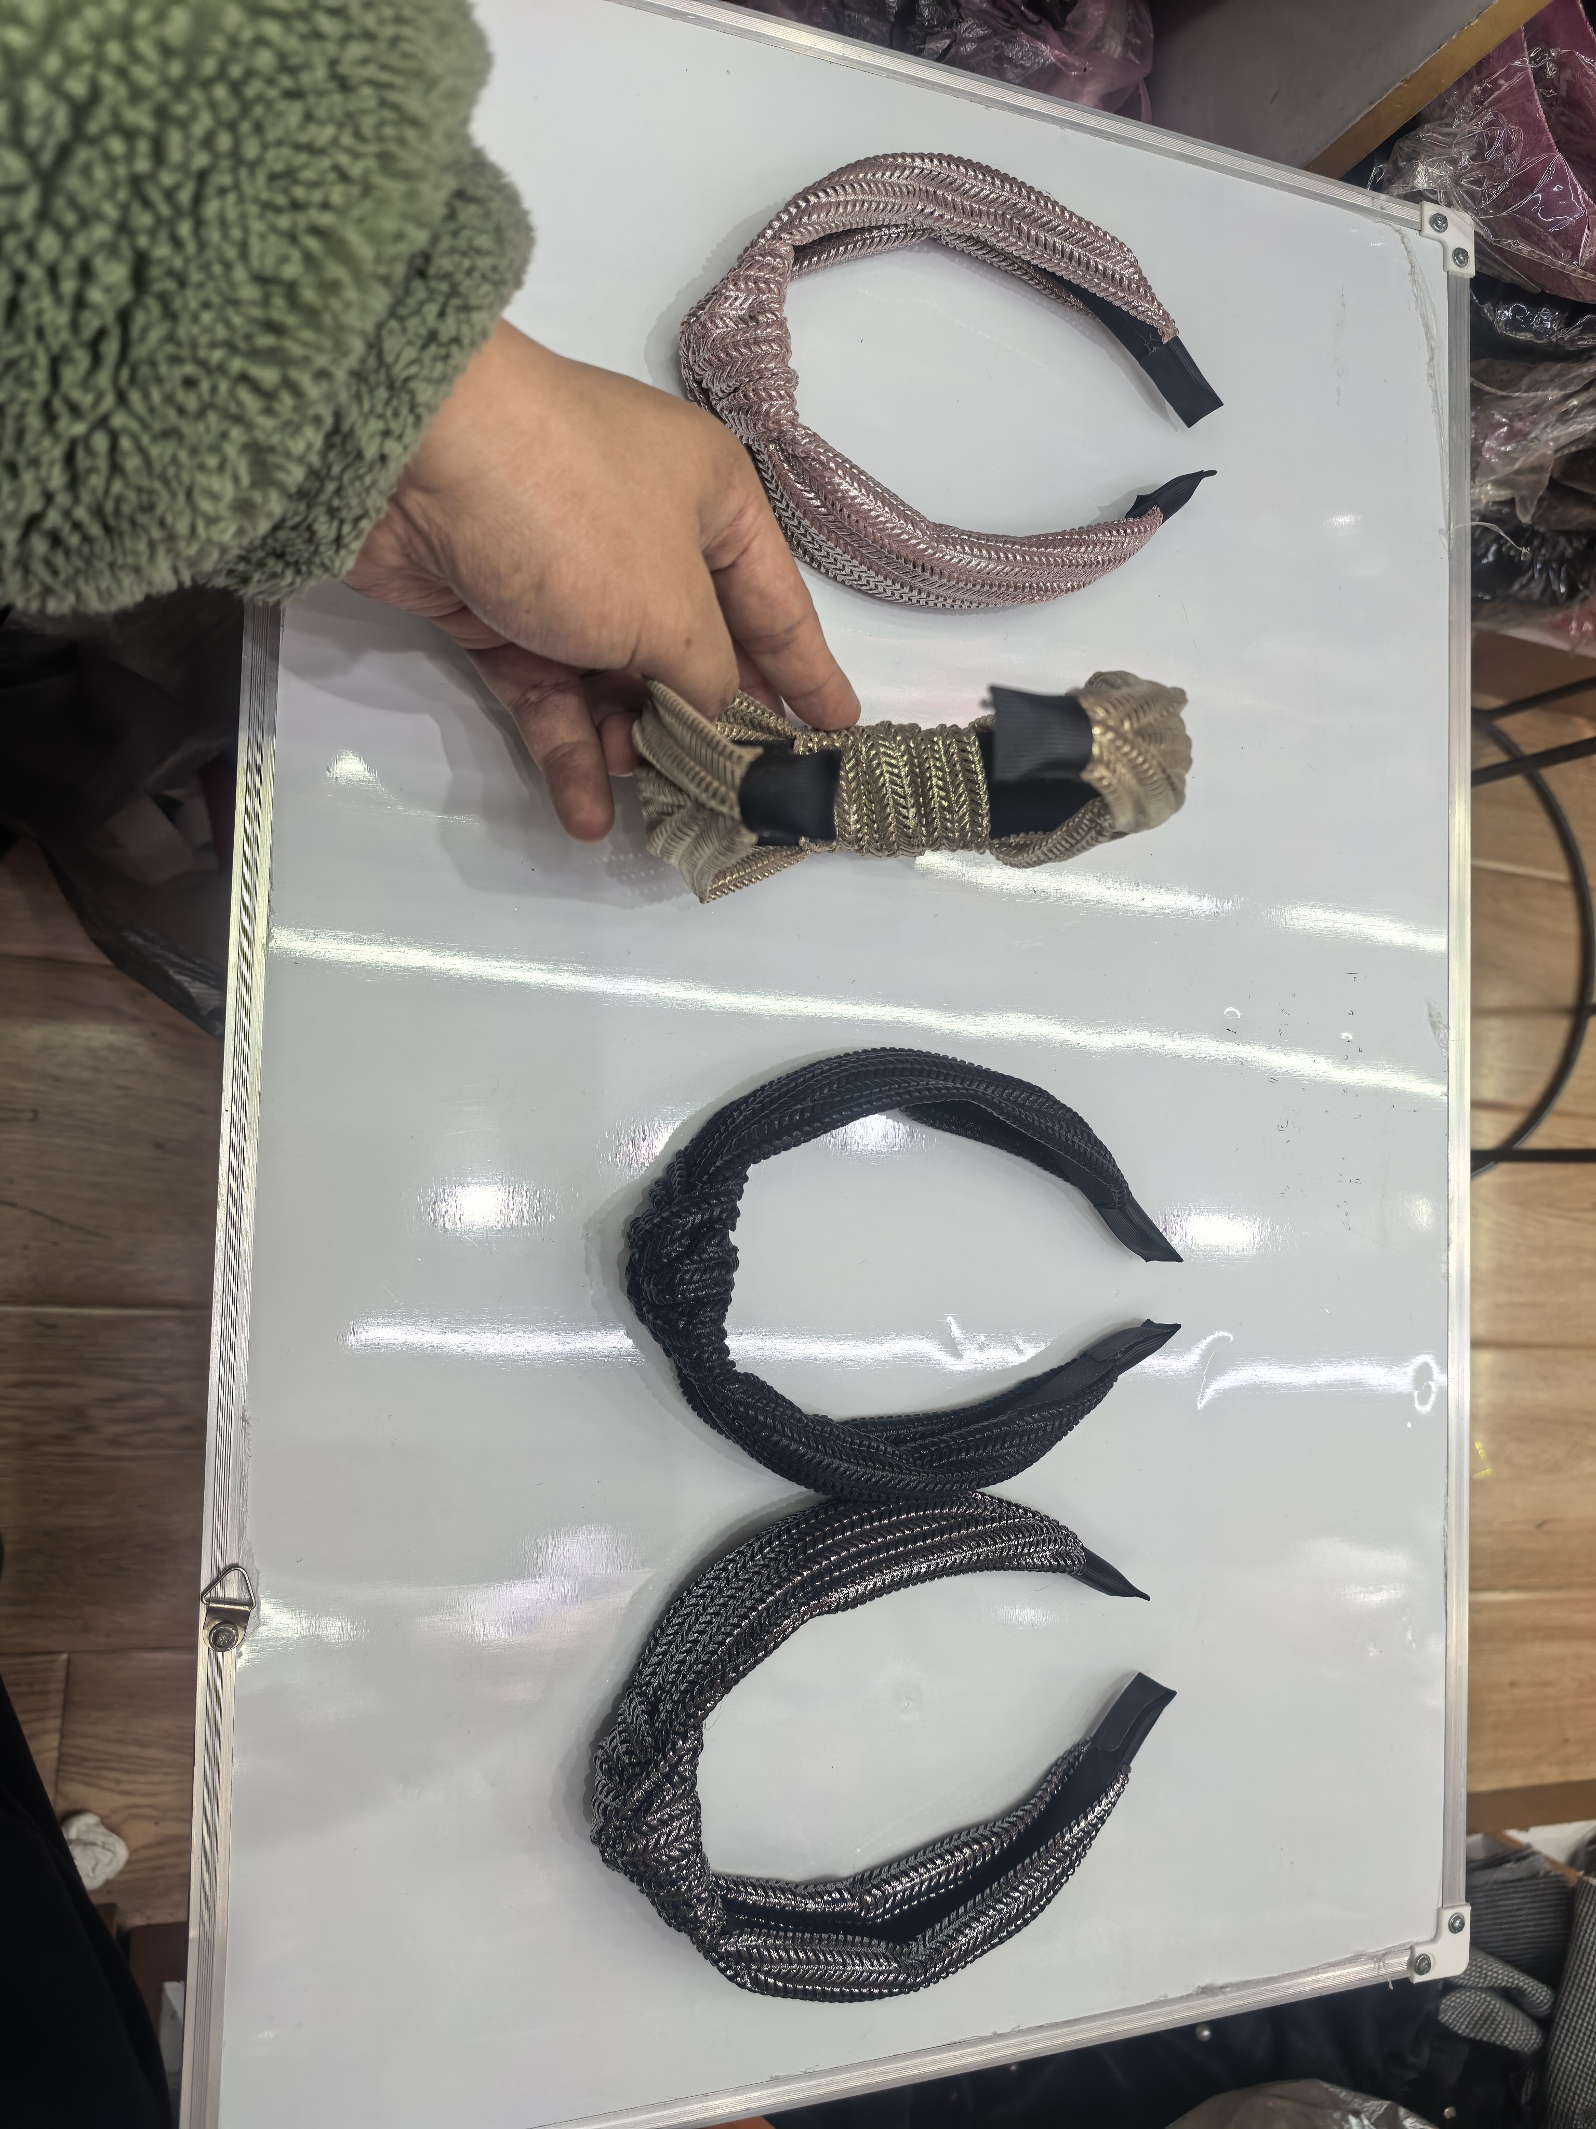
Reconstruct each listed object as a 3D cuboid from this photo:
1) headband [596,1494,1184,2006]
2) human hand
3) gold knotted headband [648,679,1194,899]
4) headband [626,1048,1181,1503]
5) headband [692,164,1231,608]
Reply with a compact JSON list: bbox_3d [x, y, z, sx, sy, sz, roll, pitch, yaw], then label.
[{"bbox_3d":[0.032,0.187,0.417,0.181,0.045,0.130,-9,91,-20],"label":"headband"},{"bbox_3d":[-0.044,-0.107,0.325,0.130,0.075,0.092,22,97,-31],"label":"human hand"},{"bbox_3d":[0.027,-0.069,0.356,0.131,0.176,0.047,-7,99,5],"label":"gold knotted headband"},{"bbox_3d":[0.038,0.059,0.424,0.177,0.045,0.130,2,87,-20],"label":"headband"},{"bbox_3d":[0.053,-0.200,0.439,0.178,0.045,0.130,1,88,-20],"label":"headband"}]

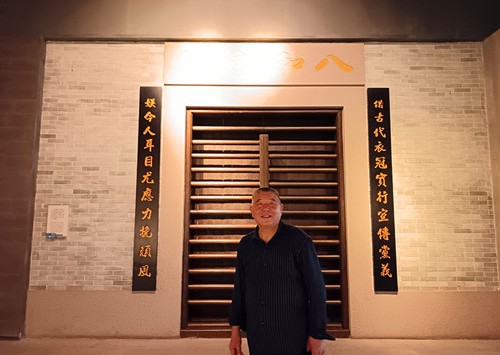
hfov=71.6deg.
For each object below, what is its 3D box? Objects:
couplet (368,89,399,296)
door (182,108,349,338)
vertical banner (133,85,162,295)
[{"bbox_3d":[1.766,0.129,4.646,0.295,2.708,0.050,0,-6,0],"label":"couplet"},{"bbox_3d":[0.204,0.548,4.629,2.152,3.022,0.150,0,-6,0],"label":"door"},{"bbox_3d":[-1.356,0.116,4.635,0.296,2.718,0.050,0,-6,0],"label":"vertical banner"}]

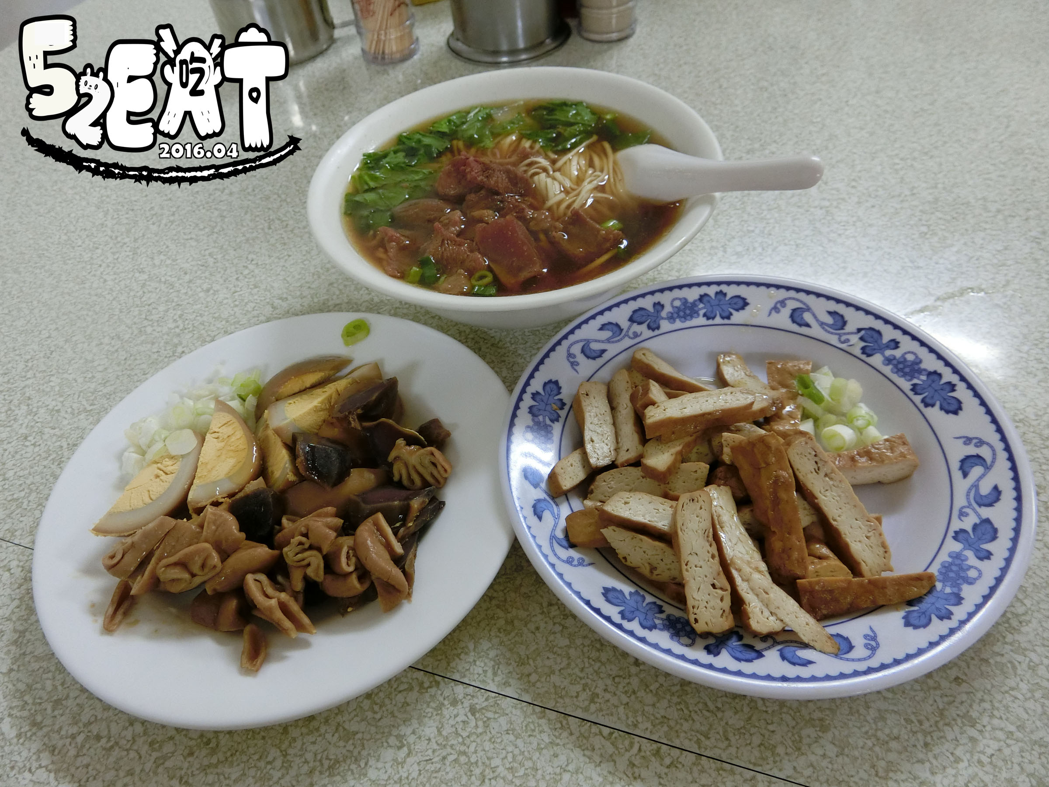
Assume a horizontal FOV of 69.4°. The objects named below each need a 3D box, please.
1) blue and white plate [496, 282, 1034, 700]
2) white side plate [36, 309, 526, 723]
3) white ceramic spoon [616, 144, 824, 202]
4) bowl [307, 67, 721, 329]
[{"bbox_3d":[0.092,0.028,0.310,0.197,0.026,0.197,-3,49,3],"label":"blue and white plate"},{"bbox_3d":[-0.098,0.041,0.321,0.200,0.022,0.200,-3,49,3],"label":"white side plate"},{"bbox_3d":[0.076,-0.099,0.365,0.128,0.036,0.043,3,47,32],"label":"white ceramic spoon"},{"bbox_3d":[-0.003,-0.092,0.397,0.205,0.066,0.205,-3,49,3],"label":"bowl"}]

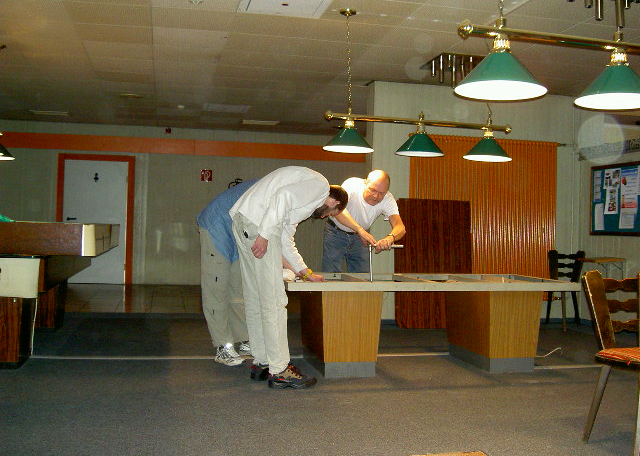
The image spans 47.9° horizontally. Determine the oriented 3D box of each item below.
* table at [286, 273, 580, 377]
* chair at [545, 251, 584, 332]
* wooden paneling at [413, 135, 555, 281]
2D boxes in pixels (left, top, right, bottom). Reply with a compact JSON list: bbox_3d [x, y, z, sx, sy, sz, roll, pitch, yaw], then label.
[{"bbox_3d":[0.697,0.701,5.346,2.130,0.660,1.100,1,0,-13],"label":"table"},{"bbox_3d":[2.636,0.665,7.929,0.430,0.840,0.460,1,0,38],"label":"chair"},{"bbox_3d":[1.854,-0.094,7.973,1.760,1.780,0.090,1,0,-13],"label":"wooden paneling"}]

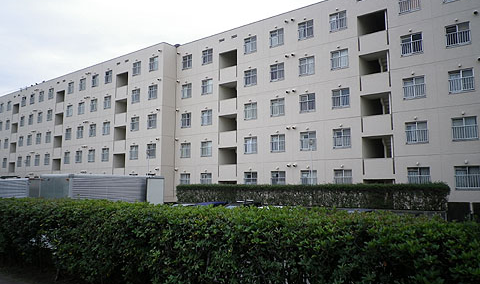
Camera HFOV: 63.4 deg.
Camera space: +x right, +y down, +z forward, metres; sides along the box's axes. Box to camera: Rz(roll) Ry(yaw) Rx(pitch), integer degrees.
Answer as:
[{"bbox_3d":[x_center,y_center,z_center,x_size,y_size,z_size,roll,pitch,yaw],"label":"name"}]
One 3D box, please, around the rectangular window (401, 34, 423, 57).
[{"bbox_3d":[10.353,-5.845,23.334,1.194,1.246,0.150,-5,-8,37],"label":"rectangular window"}]

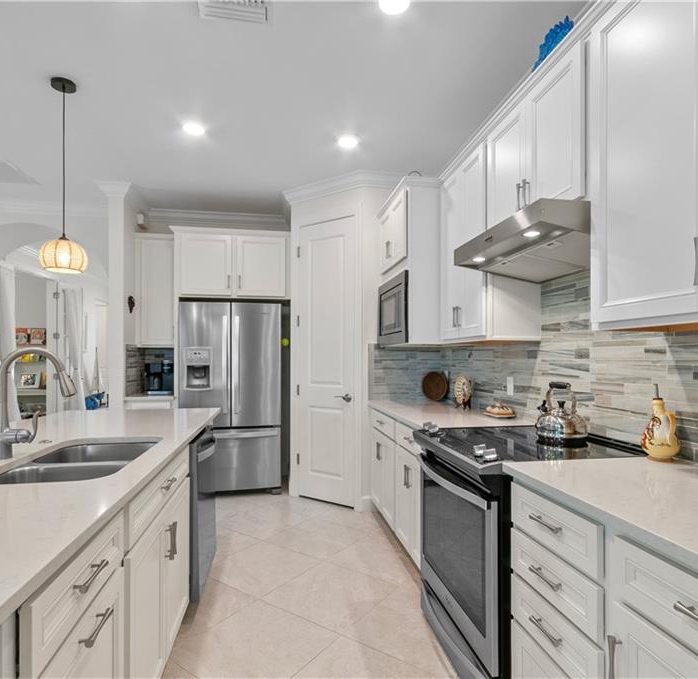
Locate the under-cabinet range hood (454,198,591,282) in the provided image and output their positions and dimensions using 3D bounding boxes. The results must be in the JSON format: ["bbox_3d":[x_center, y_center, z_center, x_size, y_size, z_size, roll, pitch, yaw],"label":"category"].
[{"bbox_3d":[0.876,-0.410,1.956,0.500,0.165,0.757,0,-2,-10],"label":"under-cabinet range hood"}]

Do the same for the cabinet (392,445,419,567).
[{"bbox_3d":[0.639,0.970,2.599,0.580,0.602,0.592,0,-2,-10],"label":"cabinet"}]

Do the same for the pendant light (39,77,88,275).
[{"bbox_3d":[-1.528,-0.870,2.279,0.220,1.011,0.220,0,-2,-10],"label":"pendant light"}]

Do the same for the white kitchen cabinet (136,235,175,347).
[{"bbox_3d":[-1.853,-0.462,4.245,0.430,1.097,0.330,0,-2,-10],"label":"white kitchen cabinet"}]

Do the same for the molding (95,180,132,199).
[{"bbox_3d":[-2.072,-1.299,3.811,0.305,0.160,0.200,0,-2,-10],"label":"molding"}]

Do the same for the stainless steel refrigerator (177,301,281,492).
[{"bbox_3d":[-1.145,0.554,4.258,0.920,1.790,0.720,0,-2,-10],"label":"stainless steel refrigerator"}]

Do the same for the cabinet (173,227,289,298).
[{"bbox_3d":[-1.109,-0.679,4.146,1.017,0.640,0.610,0,-2,-10],"label":"cabinet"}]

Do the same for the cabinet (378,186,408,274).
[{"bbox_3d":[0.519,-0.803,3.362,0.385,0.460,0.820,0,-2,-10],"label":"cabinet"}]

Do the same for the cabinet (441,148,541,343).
[{"bbox_3d":[0.850,-0.528,2.671,0.325,1.088,0.650,0,-2,-10],"label":"cabinet"}]

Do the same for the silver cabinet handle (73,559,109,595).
[{"bbox_3d":[-0.571,0.521,0.942,0.035,0.018,0.128,0,-2,-10],"label":"silver cabinet handle"}]

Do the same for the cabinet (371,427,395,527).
[{"bbox_3d":[0.536,0.996,3.201,0.580,0.602,0.631,0,-2,-10],"label":"cabinet"}]

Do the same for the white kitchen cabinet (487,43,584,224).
[{"bbox_3d":[0.972,-0.806,1.970,0.325,0.588,0.745,0,-2,-10],"label":"white kitchen cabinet"}]

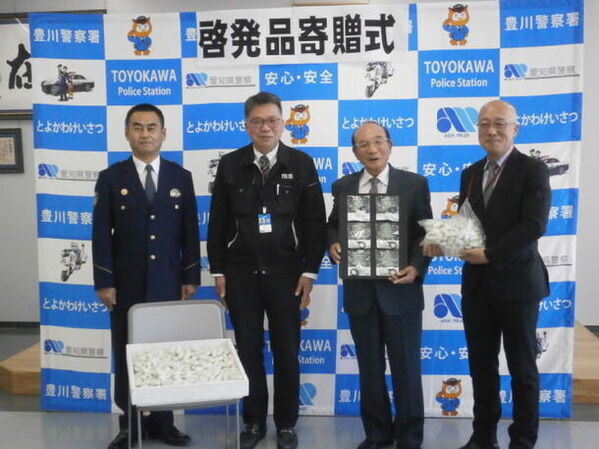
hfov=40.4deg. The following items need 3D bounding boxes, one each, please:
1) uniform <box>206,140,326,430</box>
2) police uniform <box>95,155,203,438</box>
[{"bbox_3d":[-0.162,0.311,3.992,0.593,1.423,0.306,0,5,0],"label":"uniform"},{"bbox_3d":[-0.768,0.358,4.071,0.543,1.393,0.306,-1,5,-14],"label":"police uniform"}]

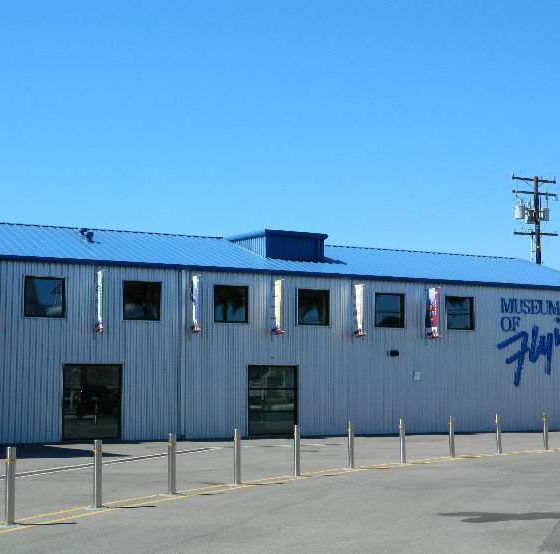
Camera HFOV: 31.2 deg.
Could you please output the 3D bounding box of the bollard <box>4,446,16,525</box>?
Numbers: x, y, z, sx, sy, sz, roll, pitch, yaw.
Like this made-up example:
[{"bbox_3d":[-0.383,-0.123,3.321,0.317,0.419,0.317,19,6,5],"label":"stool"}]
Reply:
[{"bbox_3d":[-3.241,2.525,12.074,0.115,0.921,0.115,0,-6,0],"label":"bollard"}]

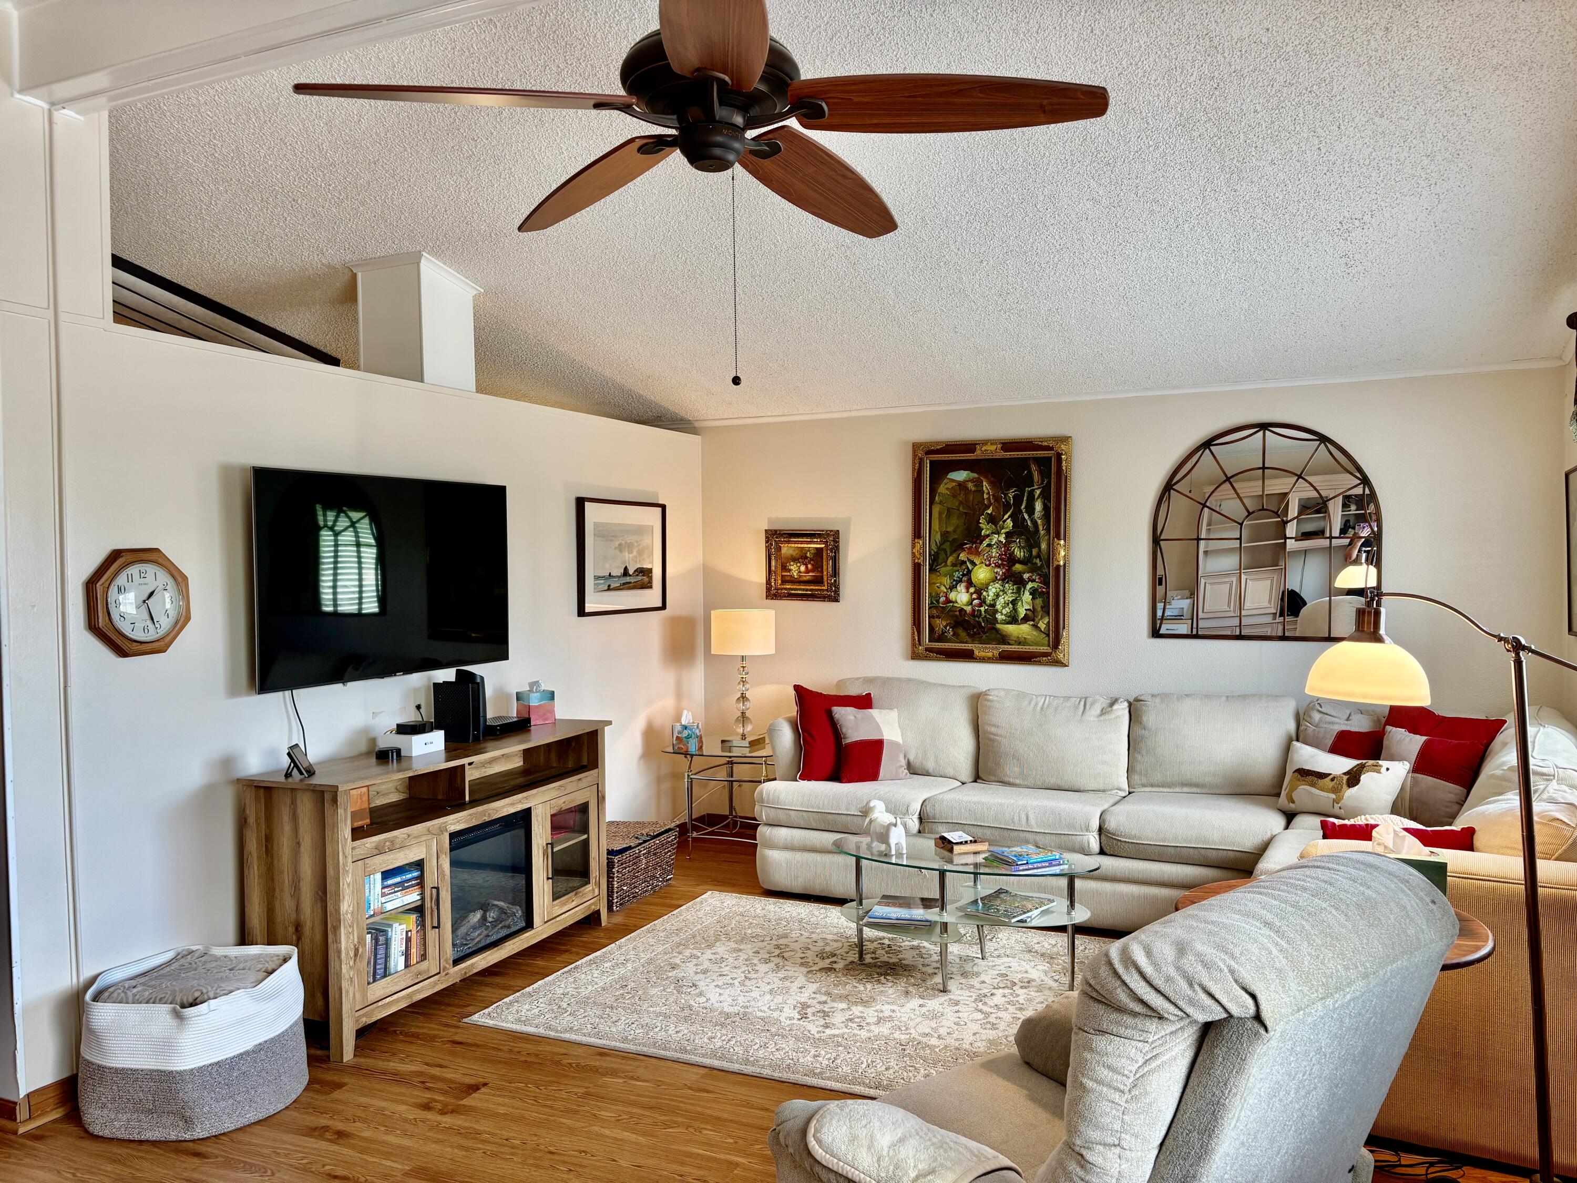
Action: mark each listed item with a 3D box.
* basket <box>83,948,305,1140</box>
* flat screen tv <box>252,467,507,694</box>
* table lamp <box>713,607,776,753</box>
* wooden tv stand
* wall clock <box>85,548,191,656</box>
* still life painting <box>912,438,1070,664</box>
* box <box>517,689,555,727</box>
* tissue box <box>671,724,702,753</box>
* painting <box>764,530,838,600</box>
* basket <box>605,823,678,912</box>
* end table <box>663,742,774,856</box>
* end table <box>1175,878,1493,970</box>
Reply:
[{"bbox_3d":[-1.692,1.263,3.397,0.440,0.360,0.510,0,2,16],"label":"basket"},{"bbox_3d":[-1.448,-0.054,4.331,0.060,0.720,1.275,0,2,24],"label":"flat screen tv"},{"bbox_3d":[-0.233,0.443,6.200,0.330,0.695,0.330,0,2,0],"label":"table lamp"},{"bbox_3d":[-1.225,0.985,4.311,0.395,0.850,1.475,0,2,24],"label":"wooden tv stand"},{"bbox_3d":[-1.900,0.032,3.472,0.050,0.310,0.305,0,2,24],"label":"wall clock"},{"bbox_3d":[1.017,-0.196,5.959,0.815,1.130,0.050,0,2,24],"label":"still life painting"},{"bbox_3d":[-1.036,0.478,4.867,0.112,0.125,0.112,-2,2,-41],"label":"box"},{"bbox_3d":[-0.511,0.735,6.061,0.112,0.125,0.112,0,2,24],"label":"tissue box"},{"bbox_3d":[0.073,-0.137,6.382,0.435,0.382,0.050,0,2,24],"label":"painting"},{"bbox_3d":[-0.810,1.247,5.397,0.420,0.250,0.570,0,2,24],"label":"basket"},{"bbox_3d":[-0.242,1.069,6.128,0.640,0.550,0.640,0,2,24],"label":"end table"},{"bbox_3d":[1.287,1.109,2.840,0.680,0.660,0.680,0,2,24],"label":"end table"}]

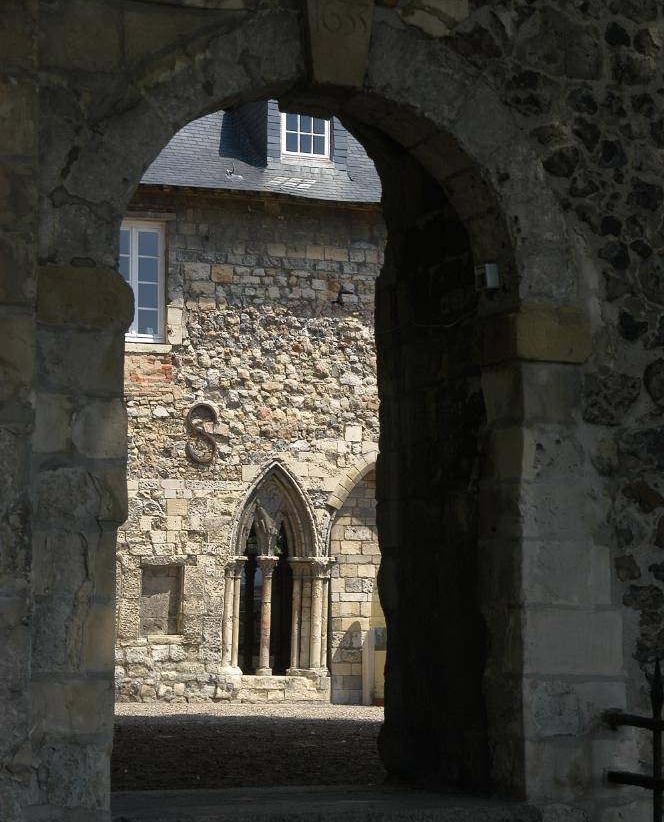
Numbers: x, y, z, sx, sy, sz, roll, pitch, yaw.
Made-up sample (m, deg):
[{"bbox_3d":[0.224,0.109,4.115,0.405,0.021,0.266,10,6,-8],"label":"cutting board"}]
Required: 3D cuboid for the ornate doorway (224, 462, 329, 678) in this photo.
[{"bbox_3d":[-0.845,2.489,32.500,1.583,3.313,0.500,3,-7,-20],"label":"ornate doorway"}]

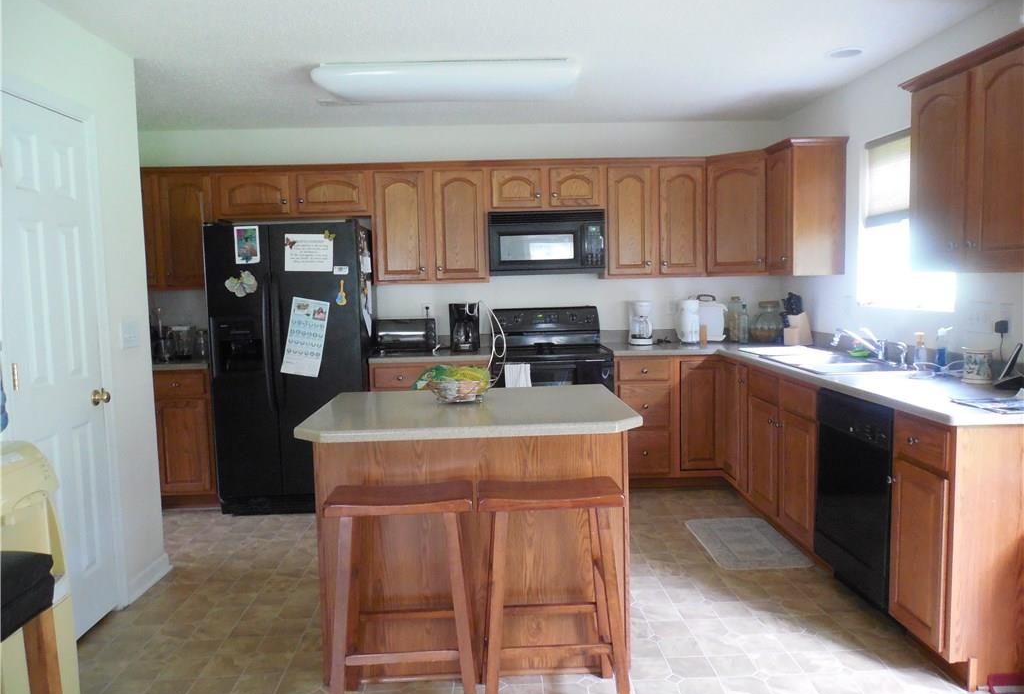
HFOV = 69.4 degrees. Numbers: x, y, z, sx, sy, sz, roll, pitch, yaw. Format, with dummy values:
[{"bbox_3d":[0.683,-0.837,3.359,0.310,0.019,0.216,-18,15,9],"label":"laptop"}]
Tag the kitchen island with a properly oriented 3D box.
[{"bbox_3d":[-0.153,0.677,2.971,1.210,0.898,0.865,-2,5,-2],"label":"kitchen island"}]

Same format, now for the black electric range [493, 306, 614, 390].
[{"bbox_3d":[0.253,0.352,4.907,0.762,1.185,0.660,-2,5,-2],"label":"black electric range"}]

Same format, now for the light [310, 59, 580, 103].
[{"bbox_3d":[-0.330,-1.381,3.854,1.310,0.110,0.420,-1,5,-1],"label":"light"}]

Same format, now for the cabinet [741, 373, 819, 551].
[{"bbox_3d":[1.650,0.518,3.843,0.613,0.800,0.930,-2,5,-2],"label":"cabinet"}]

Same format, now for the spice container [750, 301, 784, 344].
[{"bbox_3d":[1.758,-0.169,5.087,0.237,0.298,0.237,-1,5,-1],"label":"spice container"}]

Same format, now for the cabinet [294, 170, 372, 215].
[{"bbox_3d":[-1.166,-1.013,4.913,0.505,0.310,0.325,-2,5,-2],"label":"cabinet"}]

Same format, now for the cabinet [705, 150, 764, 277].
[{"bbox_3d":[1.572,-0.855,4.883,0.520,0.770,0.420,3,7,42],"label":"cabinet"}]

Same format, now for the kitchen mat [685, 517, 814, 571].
[{"bbox_3d":[1.209,1.016,3.843,0.421,0.013,0.727,-2,5,-2],"label":"kitchen mat"}]

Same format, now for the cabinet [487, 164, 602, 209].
[{"bbox_3d":[0.220,-1.068,5.035,0.761,0.300,0.325,-1,5,-1],"label":"cabinet"}]

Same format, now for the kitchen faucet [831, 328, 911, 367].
[{"bbox_3d":[1.794,0.013,3.732,0.255,0.168,0.310,-2,5,-2],"label":"kitchen faucet"}]

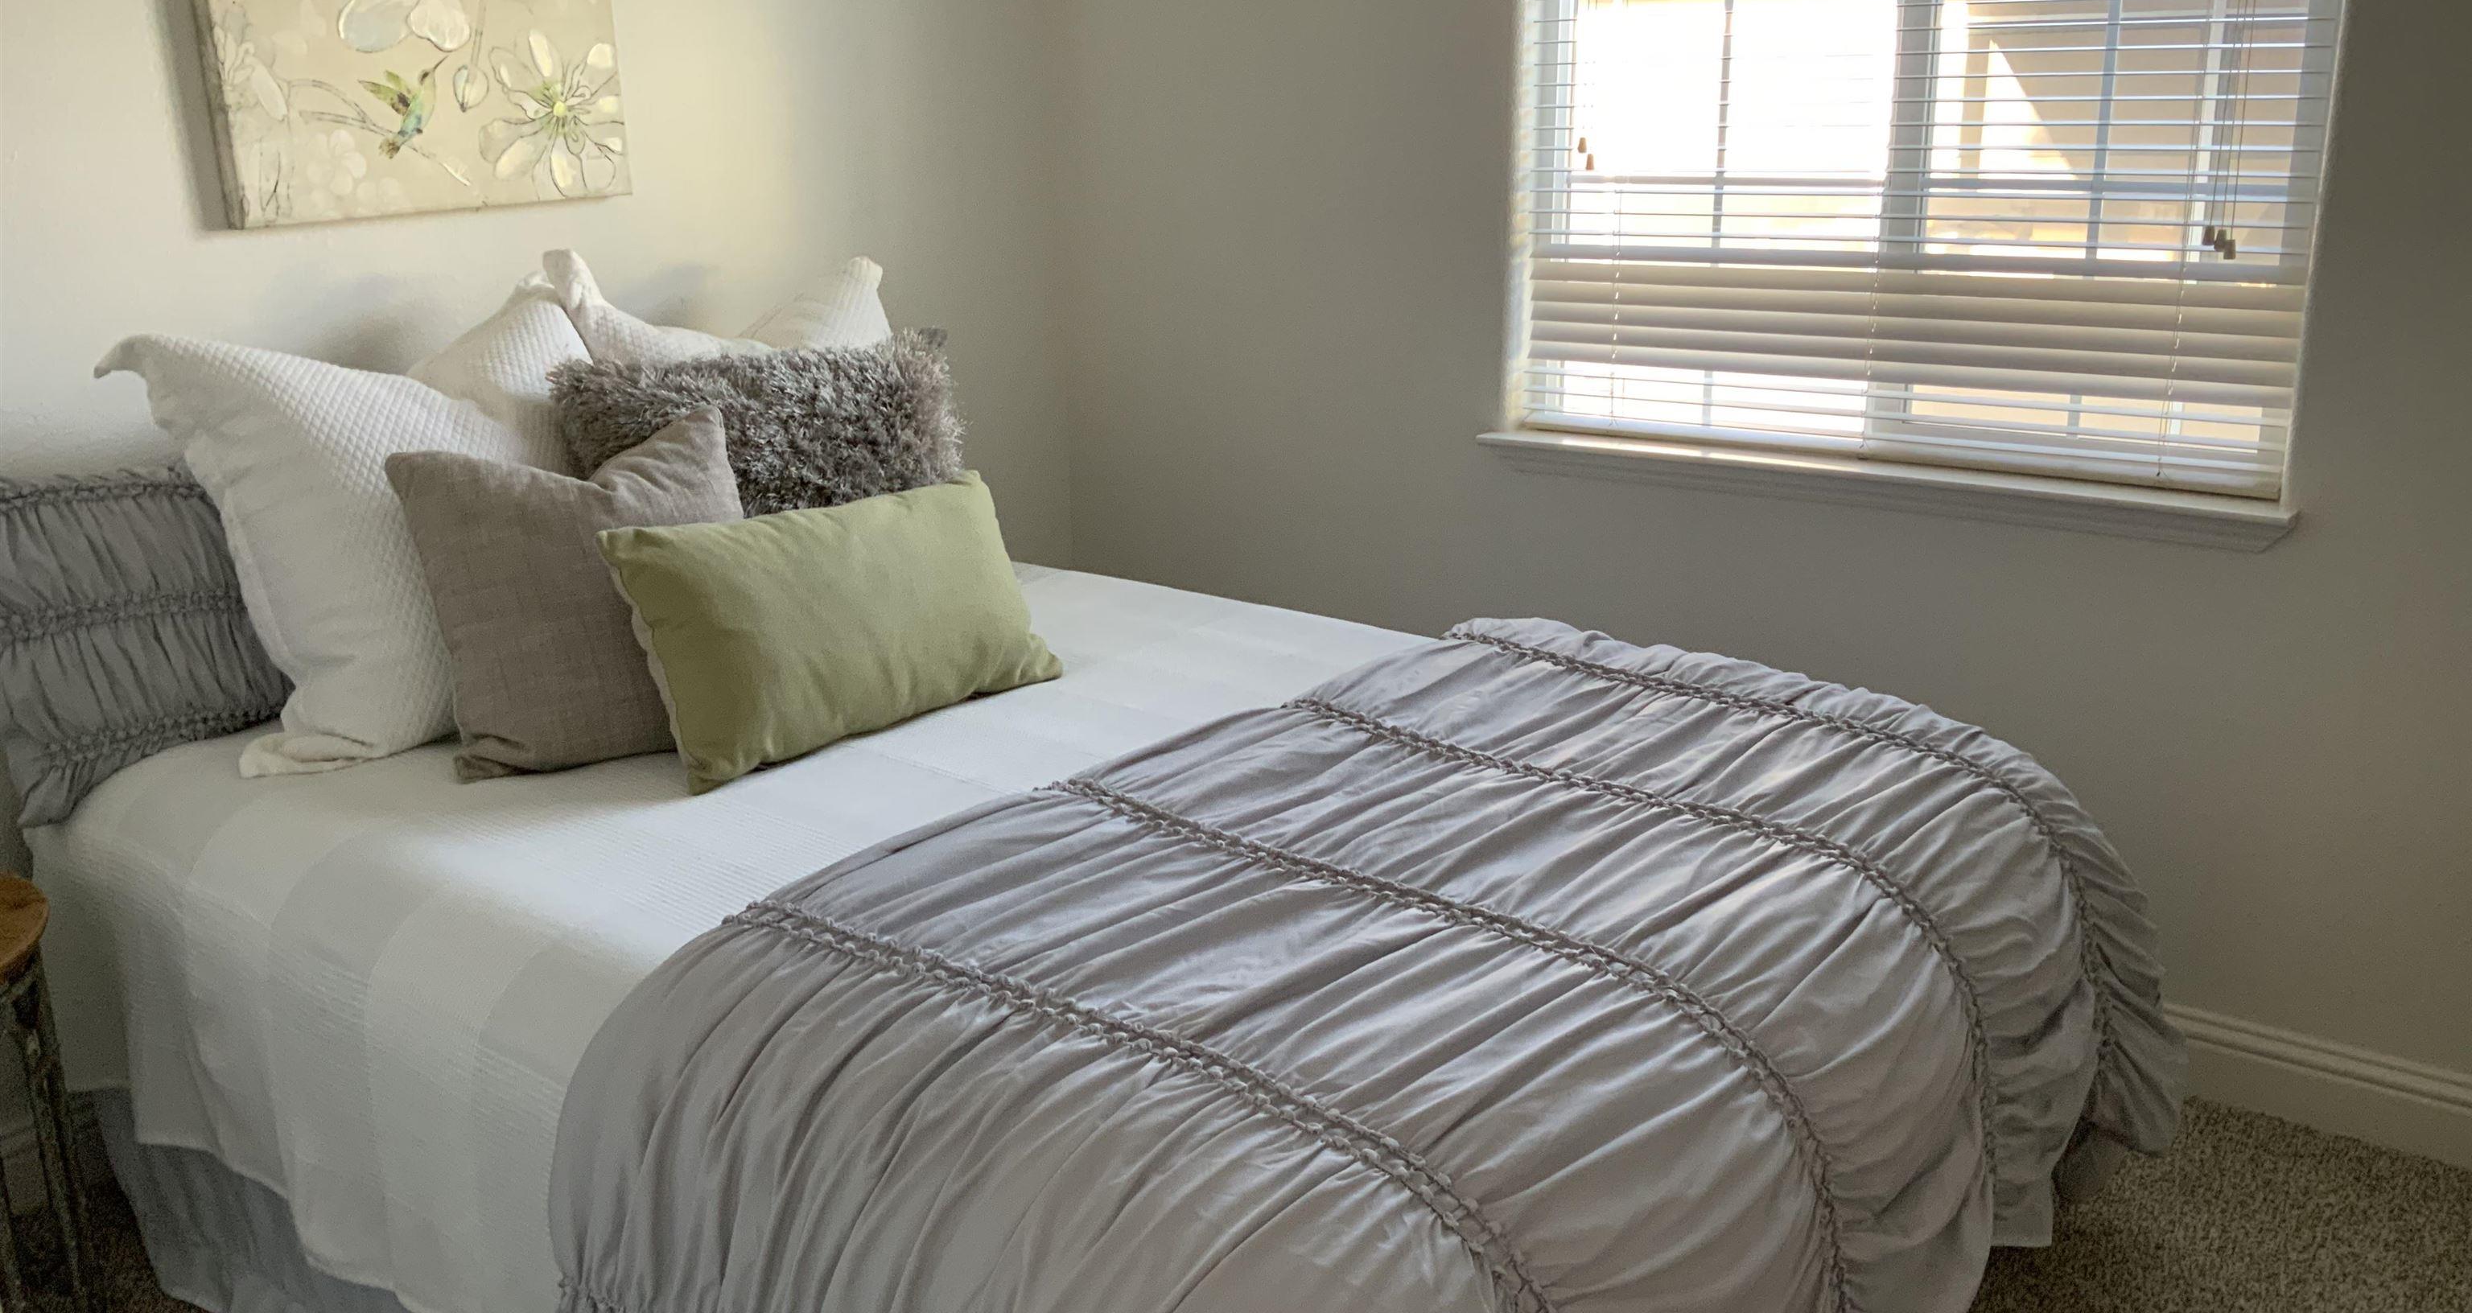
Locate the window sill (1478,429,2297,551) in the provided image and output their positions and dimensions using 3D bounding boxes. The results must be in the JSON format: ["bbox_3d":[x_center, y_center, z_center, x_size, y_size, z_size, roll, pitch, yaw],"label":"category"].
[{"bbox_3d":[0.908,-0.258,3.080,1.225,0.058,0.120,11,21,36],"label":"window sill"}]

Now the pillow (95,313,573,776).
[{"bbox_3d":[-1.105,-0.173,2.739,0.200,0.570,0.620,-6,10,40],"label":"pillow"}]

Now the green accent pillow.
[{"bbox_3d":[-0.512,-0.060,2.735,0.580,0.325,0.150,-17,-6,-42],"label":"green accent pillow"}]

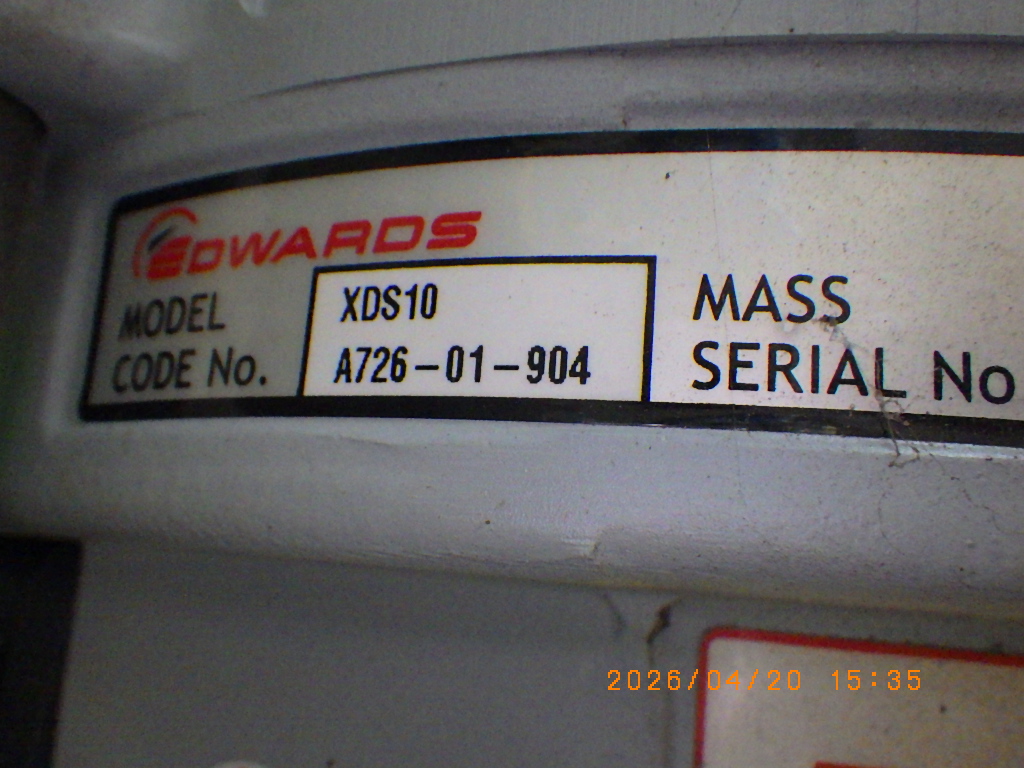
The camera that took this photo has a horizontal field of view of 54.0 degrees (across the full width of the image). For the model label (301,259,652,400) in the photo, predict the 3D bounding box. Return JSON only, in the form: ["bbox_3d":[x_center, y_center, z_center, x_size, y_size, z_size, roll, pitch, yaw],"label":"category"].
[{"bbox_3d":[-0.003,-0.004,0.067,0.025,0.001,0.010,0,77,20],"label":"model label"}]

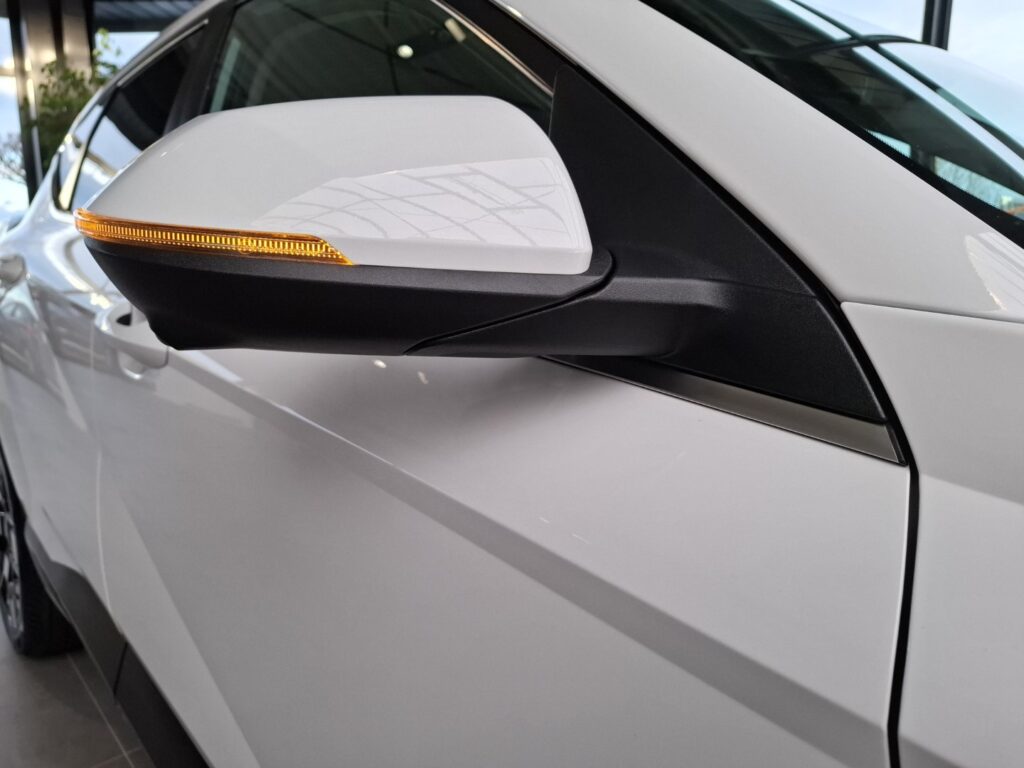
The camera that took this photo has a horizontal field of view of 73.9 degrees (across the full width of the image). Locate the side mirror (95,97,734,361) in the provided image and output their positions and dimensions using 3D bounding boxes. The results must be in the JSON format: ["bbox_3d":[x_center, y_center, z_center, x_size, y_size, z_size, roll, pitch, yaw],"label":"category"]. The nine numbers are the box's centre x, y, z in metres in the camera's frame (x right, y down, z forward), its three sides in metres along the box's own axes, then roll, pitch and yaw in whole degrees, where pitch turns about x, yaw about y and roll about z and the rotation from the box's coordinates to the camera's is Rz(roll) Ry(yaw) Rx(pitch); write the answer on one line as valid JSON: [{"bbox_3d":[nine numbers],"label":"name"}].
[{"bbox_3d":[-0.061,-0.100,0.433,0.335,0.170,0.180,-7,11,-32],"label":"side mirror"}]

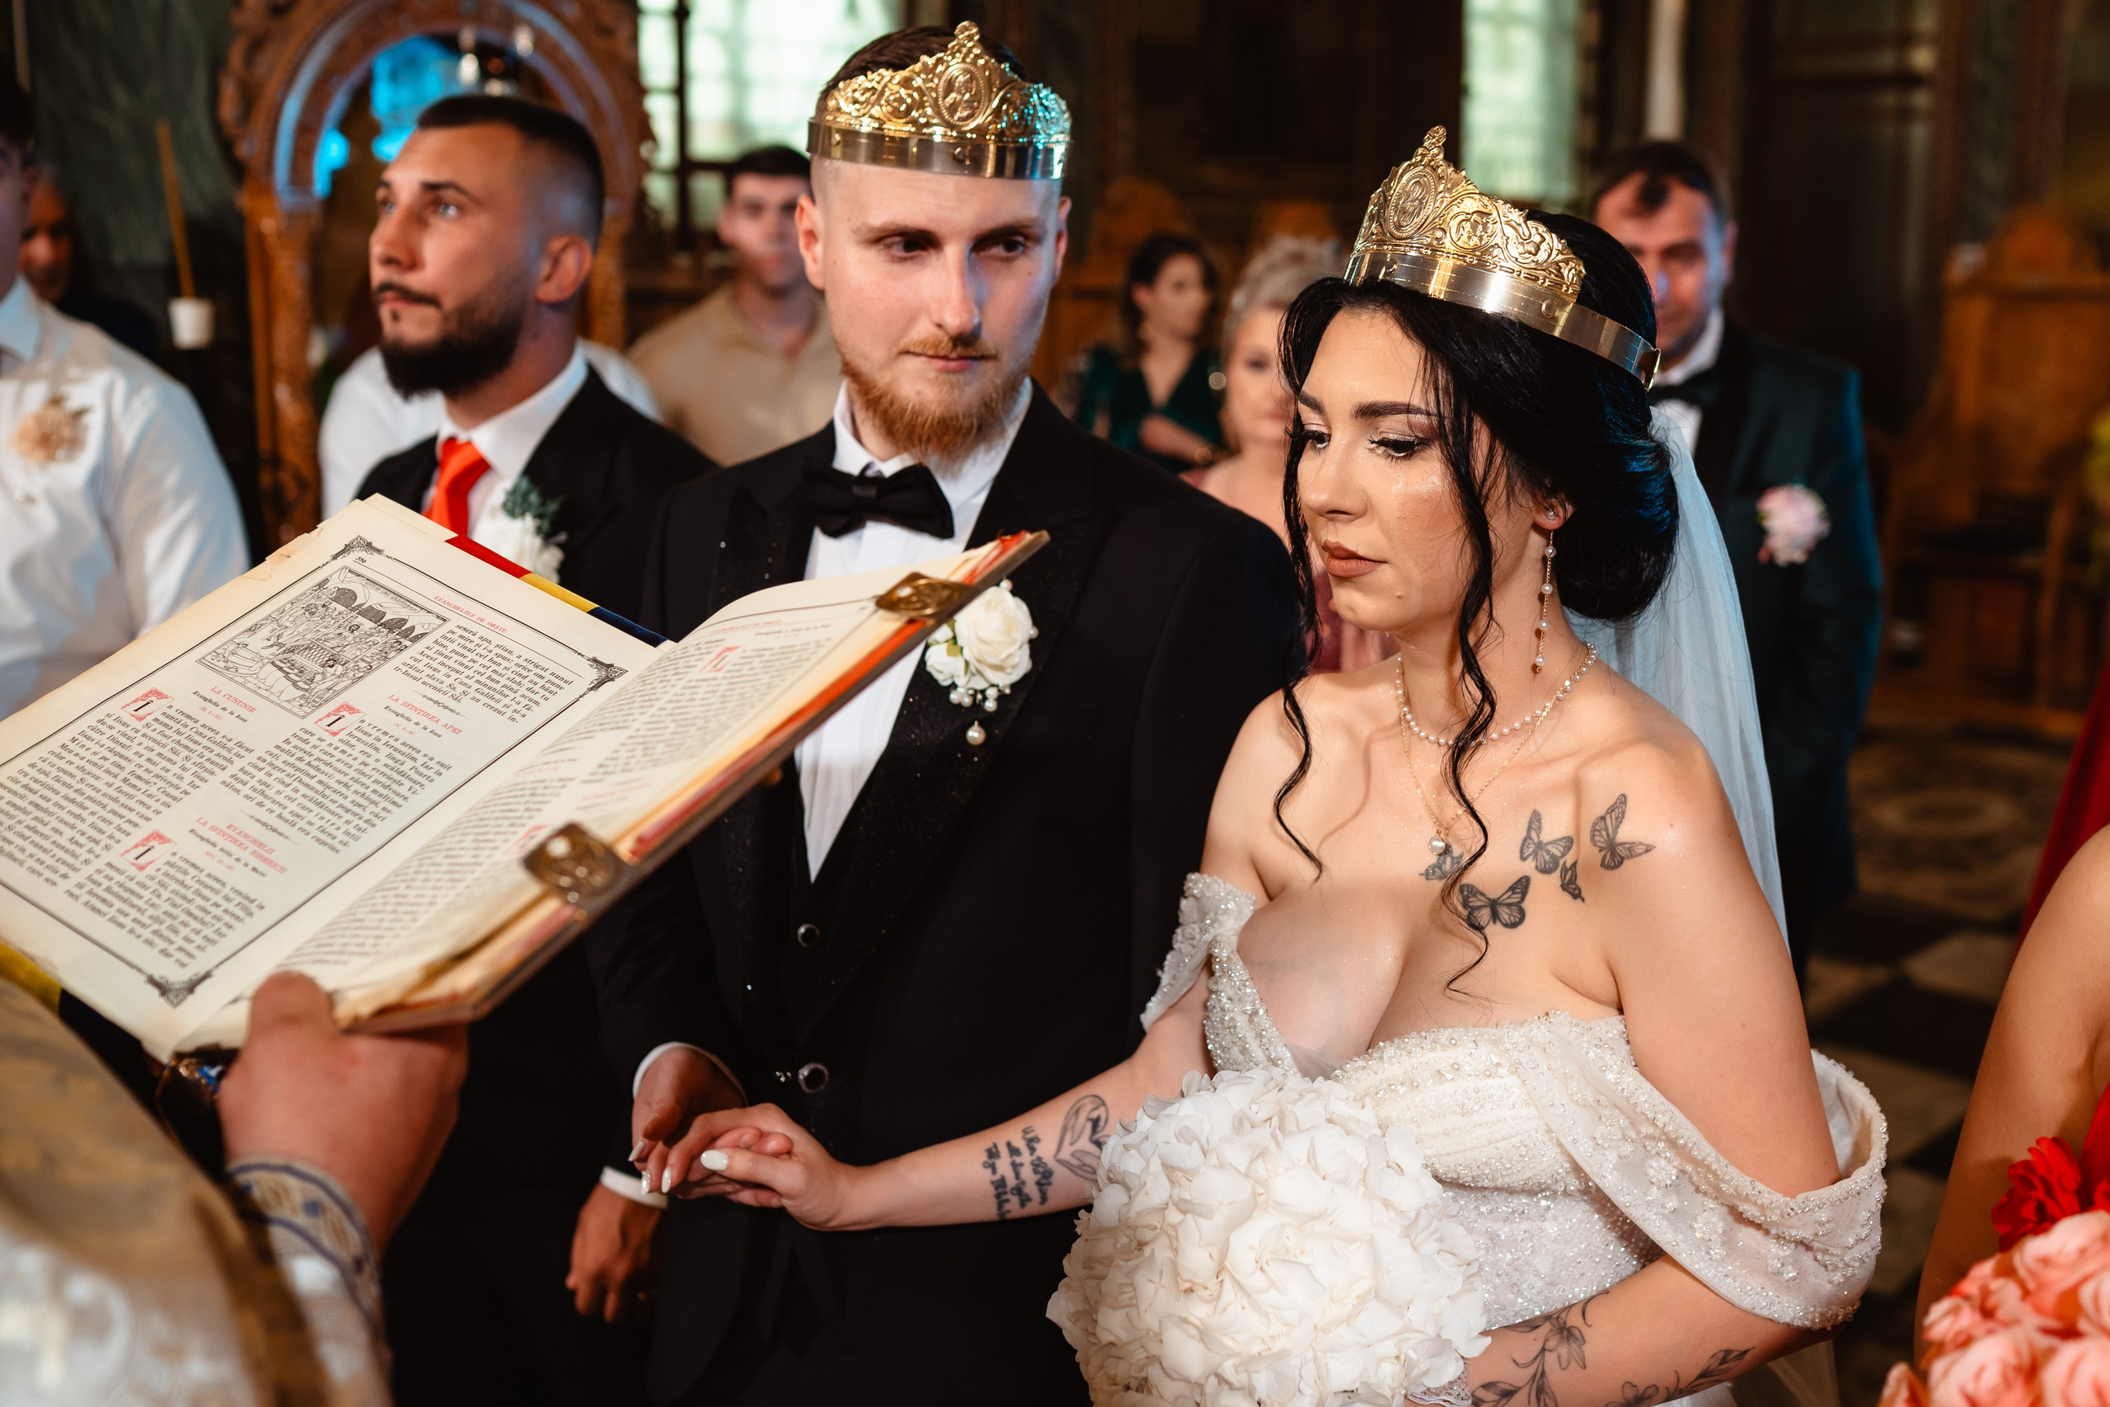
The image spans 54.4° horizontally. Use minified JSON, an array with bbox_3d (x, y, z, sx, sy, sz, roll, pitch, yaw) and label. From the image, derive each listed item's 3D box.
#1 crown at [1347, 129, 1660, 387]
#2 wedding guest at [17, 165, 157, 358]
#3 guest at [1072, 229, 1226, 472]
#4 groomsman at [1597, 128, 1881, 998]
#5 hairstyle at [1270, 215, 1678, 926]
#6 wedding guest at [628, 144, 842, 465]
[{"bbox_3d":[0.273,-0.258,1.194,0.193,0.090,0.178,12,10,-40],"label":"crown"},{"bbox_3d":[-1.846,-0.121,3.910,0.490,1.760,0.310,-1,11,-5],"label":"wedding guest"},{"bbox_3d":[0.237,-0.197,4.654,0.460,1.690,0.300,-3,11,-15],"label":"guest"},{"bbox_3d":[0.726,0.208,2.581,0.520,1.770,0.320,3,11,15],"label":"groomsman"},{"bbox_3d":[0.253,-0.088,1.236,0.255,0.400,0.190,-8,13,-37],"label":"hairstyle"},{"bbox_3d":[-0.472,-0.031,3.513,0.500,1.790,0.300,-1,11,-3],"label":"wedding guest"}]

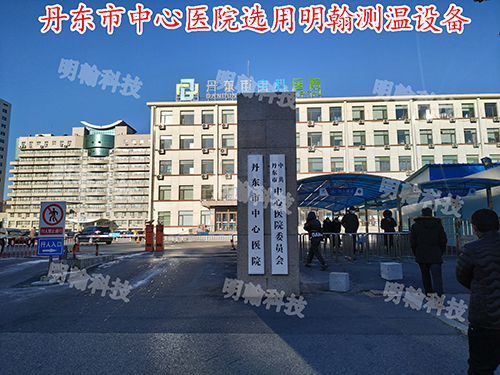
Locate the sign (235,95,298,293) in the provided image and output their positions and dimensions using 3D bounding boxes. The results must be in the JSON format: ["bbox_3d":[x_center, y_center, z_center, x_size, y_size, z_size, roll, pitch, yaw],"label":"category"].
[{"bbox_3d":[0.362,0.116,7.163,1.160,4.060,0.660,-1,-7,3],"label":"sign"}]

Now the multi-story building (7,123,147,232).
[{"bbox_3d":[-65.414,-3.745,158.696,71.000,48.000,22.000,-1,-7,3],"label":"multi-story building"}]

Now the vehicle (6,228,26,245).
[{"bbox_3d":[-23.500,4.900,35.000,1.820,1.520,4.500,5,-9,-36],"label":"vehicle"}]

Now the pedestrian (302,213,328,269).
[{"bbox_3d":[1.880,1.507,9.800,0.550,1.620,0.580,5,-9,-35],"label":"pedestrian"}]

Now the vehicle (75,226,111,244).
[{"bbox_3d":[-15.850,4.900,35.300,4.600,1.660,1.850,-7,-10,43],"label":"vehicle"}]

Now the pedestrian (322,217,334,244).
[{"bbox_3d":[3.659,2.234,16.200,0.520,1.640,0.360,0,-7,-6],"label":"pedestrian"}]

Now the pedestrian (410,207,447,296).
[{"bbox_3d":[3.368,1.213,6.599,0.600,1.700,0.380,-3,-7,18],"label":"pedestrian"}]

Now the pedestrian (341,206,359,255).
[{"bbox_3d":[3.346,1.532,11.600,0.600,1.770,0.400,2,-8,-18],"label":"pedestrian"}]

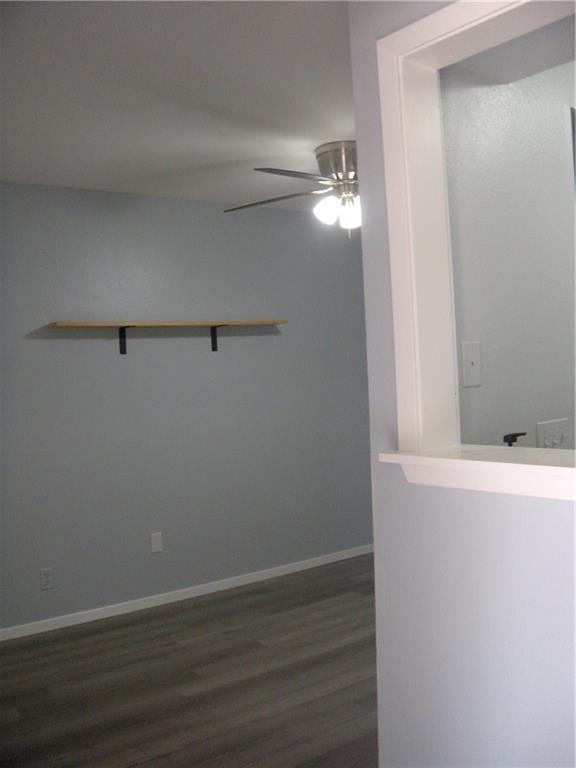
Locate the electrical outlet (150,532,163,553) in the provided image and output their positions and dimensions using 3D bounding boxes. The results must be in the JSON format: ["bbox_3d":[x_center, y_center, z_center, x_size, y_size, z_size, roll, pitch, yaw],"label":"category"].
[{"bbox_3d":[-0.788,0.956,4.680,0.070,0.114,0.008,-4,1,-37],"label":"electrical outlet"}]

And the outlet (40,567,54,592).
[{"bbox_3d":[-1.324,1.075,4.273,0.070,0.115,0.008,-4,1,-37],"label":"outlet"}]

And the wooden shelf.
[{"bbox_3d":[-0.661,-0.281,4.700,1.540,0.180,0.177,-4,1,-37],"label":"wooden shelf"}]

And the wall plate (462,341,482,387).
[{"bbox_3d":[0.472,-0.050,1.973,0.070,0.115,0.008,-4,1,-37],"label":"wall plate"}]

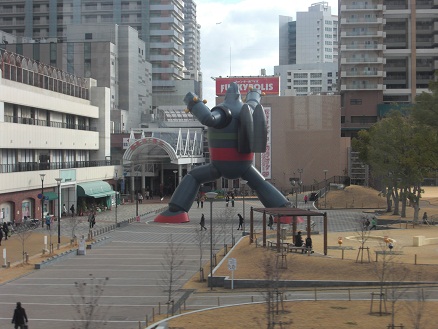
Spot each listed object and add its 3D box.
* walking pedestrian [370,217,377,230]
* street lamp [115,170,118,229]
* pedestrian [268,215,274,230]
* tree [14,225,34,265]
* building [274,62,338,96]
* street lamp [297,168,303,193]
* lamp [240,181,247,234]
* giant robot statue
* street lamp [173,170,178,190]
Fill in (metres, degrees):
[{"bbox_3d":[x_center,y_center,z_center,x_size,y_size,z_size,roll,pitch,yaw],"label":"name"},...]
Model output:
[{"bbox_3d":[14.884,5.788,80.579,0.650,1.320,0.500,0,1,0],"label":"walking pedestrian"},{"bbox_3d":[-10.627,3.494,86.851,0.500,5.750,0.500,0,1,0],"label":"street lamp"},{"bbox_3d":[5.152,5.629,82.077,0.600,1.600,0.500,0,1,0],"label":"pedestrian"},{"bbox_3d":[-13.115,5.403,56.272,1.400,2.700,1.350,0,1,0],"label":"tree"},{"bbox_3d":[44.405,-23.440,409.738,36.000,51.500,24.000,0,1,5],"label":"building"},{"bbox_3d":[14.302,2.988,147.049,0.900,4.350,0.500,0,1,0],"label":"street lamp"},{"bbox_3d":[2.315,3.990,78.056,0.620,4.980,0.620,0,1,0],"label":"lamp"},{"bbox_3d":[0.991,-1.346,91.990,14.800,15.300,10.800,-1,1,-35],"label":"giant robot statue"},{"bbox_3d":[-5.997,3.502,116.053,0.680,5.000,0.680,0,1,0],"label":"street lamp"}]

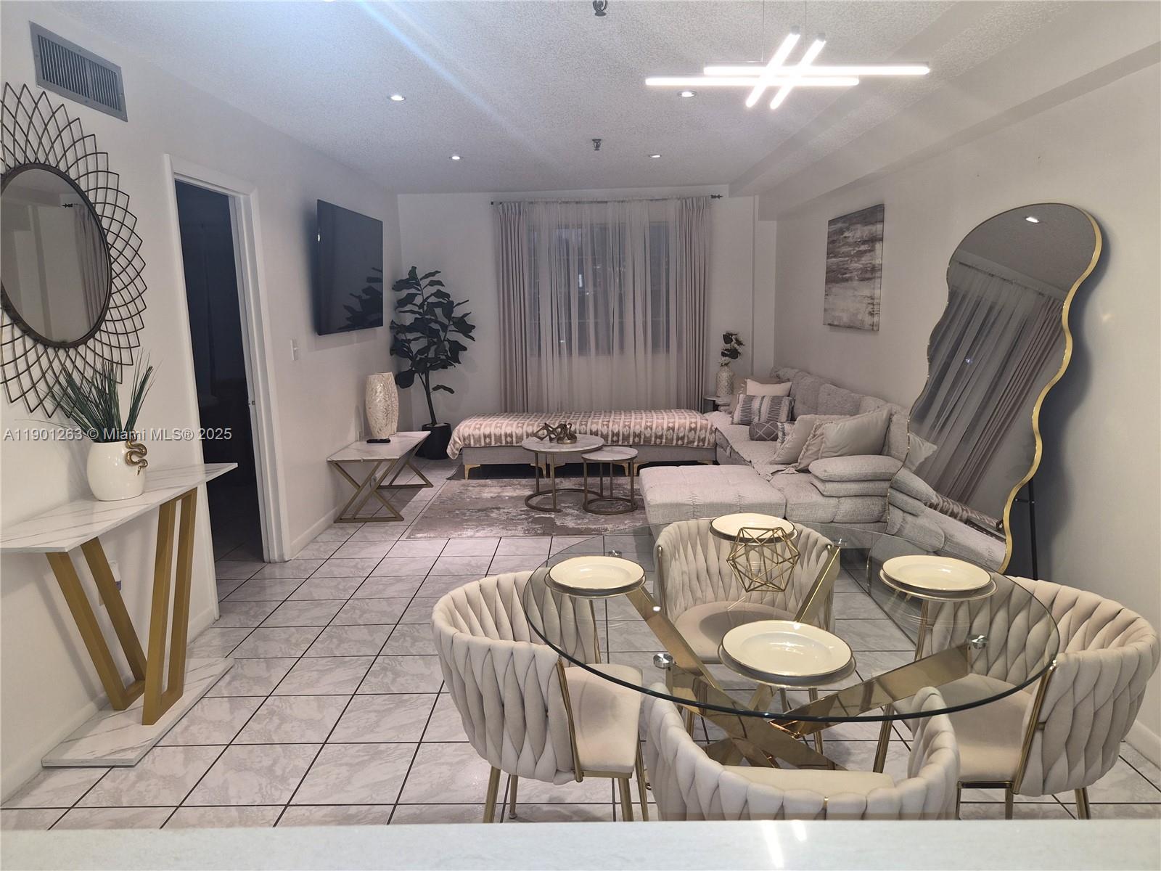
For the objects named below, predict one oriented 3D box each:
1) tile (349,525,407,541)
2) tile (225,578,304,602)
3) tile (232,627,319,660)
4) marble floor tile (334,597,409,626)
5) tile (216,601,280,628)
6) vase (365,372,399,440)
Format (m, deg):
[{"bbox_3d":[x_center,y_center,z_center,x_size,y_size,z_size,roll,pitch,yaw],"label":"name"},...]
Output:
[{"bbox_3d":[-1.309,0.642,4.992,0.318,0.010,0.318,-1,10,1],"label":"tile"},{"bbox_3d":[-1.655,0.819,4.079,0.322,0.010,0.322,-1,10,1],"label":"tile"},{"bbox_3d":[-1.315,0.907,3.366,0.314,0.013,0.314,-1,10,1],"label":"tile"},{"bbox_3d":[-1.004,0.854,3.713,0.318,0.010,0.318,-1,10,1],"label":"marble floor tile"},{"bbox_3d":[-1.629,0.860,3.688,0.314,0.013,0.314,-1,10,1],"label":"tile"},{"bbox_3d":[-1.582,-0.243,6.214,0.230,0.500,0.250,-1,10,1],"label":"vase"}]

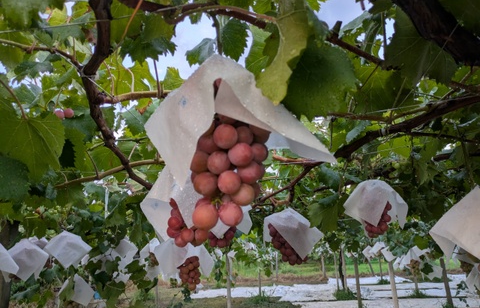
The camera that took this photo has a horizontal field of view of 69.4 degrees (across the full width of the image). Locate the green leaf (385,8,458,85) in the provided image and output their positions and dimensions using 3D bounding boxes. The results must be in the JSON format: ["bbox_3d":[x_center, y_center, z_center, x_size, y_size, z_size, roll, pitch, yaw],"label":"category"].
[{"bbox_3d":[0.342,-0.205,0.650,0.130,0.125,0.070,-10,-19,30],"label":"green leaf"}]

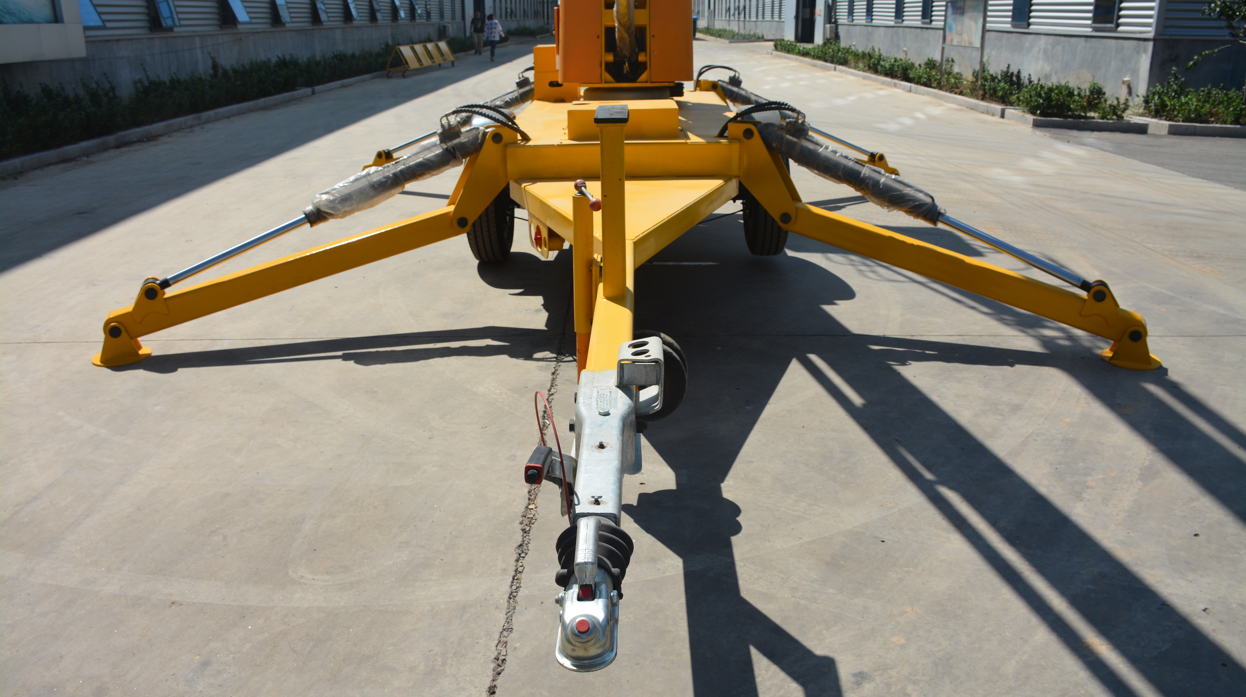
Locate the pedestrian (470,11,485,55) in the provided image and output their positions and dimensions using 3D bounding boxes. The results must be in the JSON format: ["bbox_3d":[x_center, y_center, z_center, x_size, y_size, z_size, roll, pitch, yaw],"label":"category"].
[{"bbox_3d":[-5.982,-12.892,38.248,0.600,1.680,0.350,-3,20,-8],"label":"pedestrian"}]

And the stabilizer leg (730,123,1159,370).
[{"bbox_3d":[1.560,-0.537,4.626,2.119,1.021,0.280,8,21,22],"label":"stabilizer leg"}]

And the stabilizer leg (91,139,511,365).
[{"bbox_3d":[-1.564,-0.560,4.688,2.119,1.021,0.280,-9,21,-23],"label":"stabilizer leg"}]

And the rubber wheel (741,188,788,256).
[{"bbox_3d":[0.916,-0.927,6.065,0.215,0.653,0.653,0,20,0],"label":"rubber wheel"}]

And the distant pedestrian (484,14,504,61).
[{"bbox_3d":[-4.640,-11.078,33.338,0.620,1.590,0.380,-2,20,-6],"label":"distant pedestrian"}]

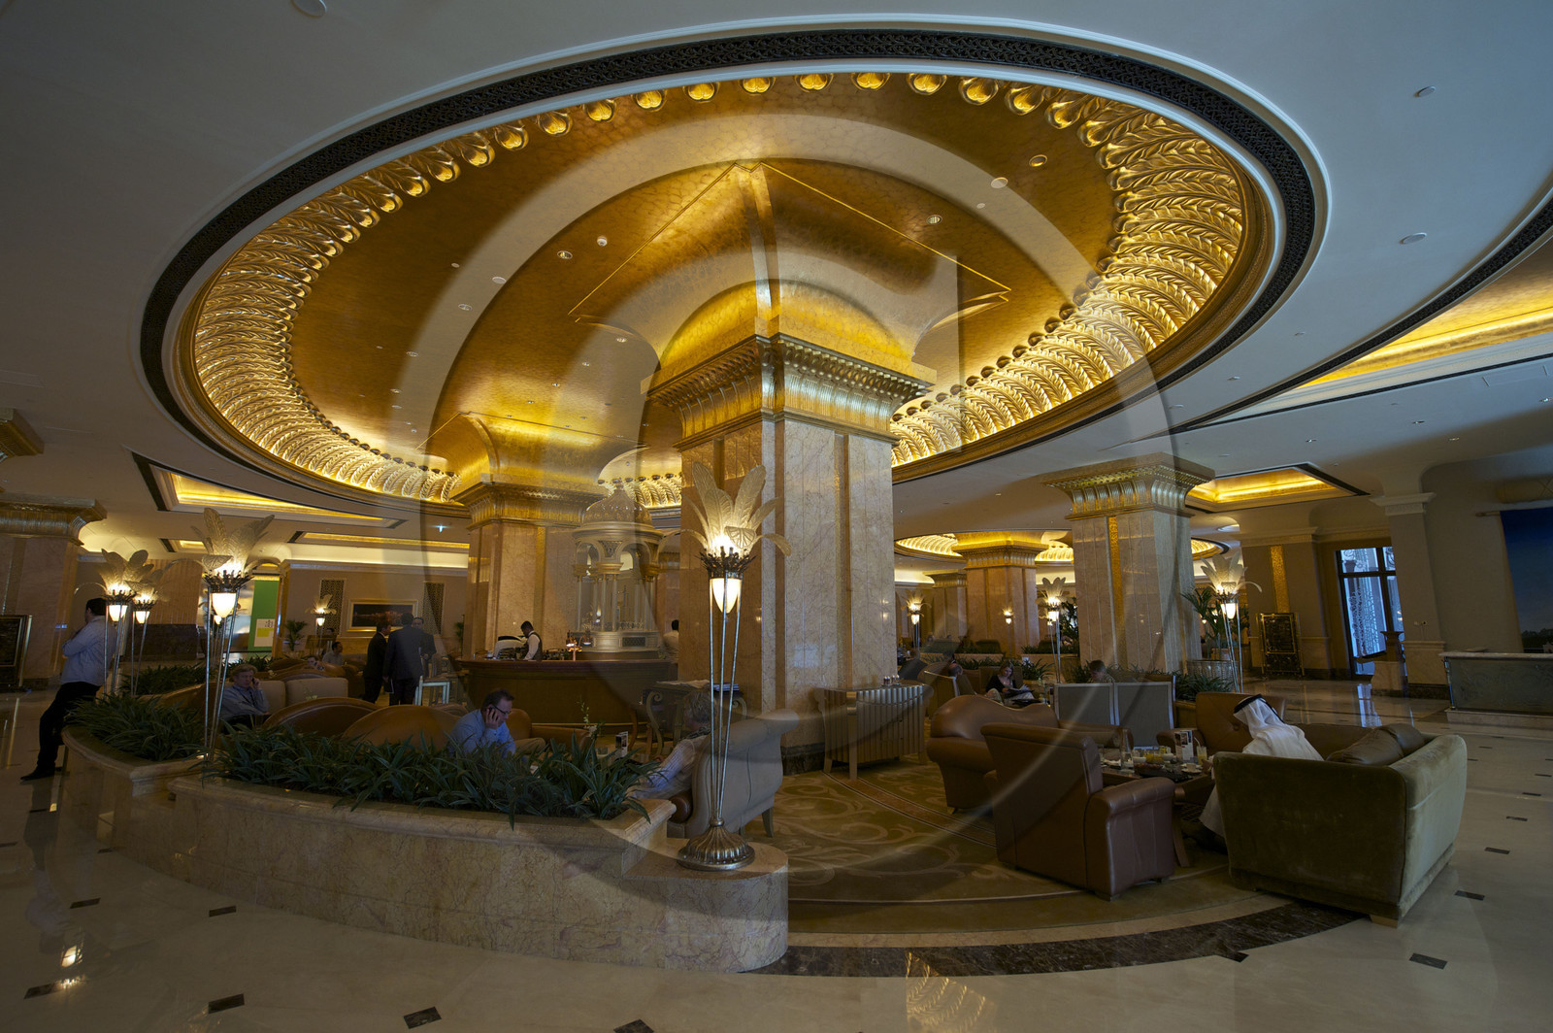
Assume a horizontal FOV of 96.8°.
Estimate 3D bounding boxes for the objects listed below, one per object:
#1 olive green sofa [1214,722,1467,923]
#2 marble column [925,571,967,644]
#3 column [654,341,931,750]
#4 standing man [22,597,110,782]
[{"bbox_3d":[3.415,1.736,4.117,1.591,0.745,0.869,7,-11,-38],"label":"olive green sofa"},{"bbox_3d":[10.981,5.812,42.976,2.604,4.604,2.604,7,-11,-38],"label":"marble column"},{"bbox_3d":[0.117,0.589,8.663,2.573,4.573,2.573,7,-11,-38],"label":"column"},{"bbox_3d":[-7.264,1.749,7.136,0.600,1.759,0.520,5,-10,-30],"label":"standing man"}]

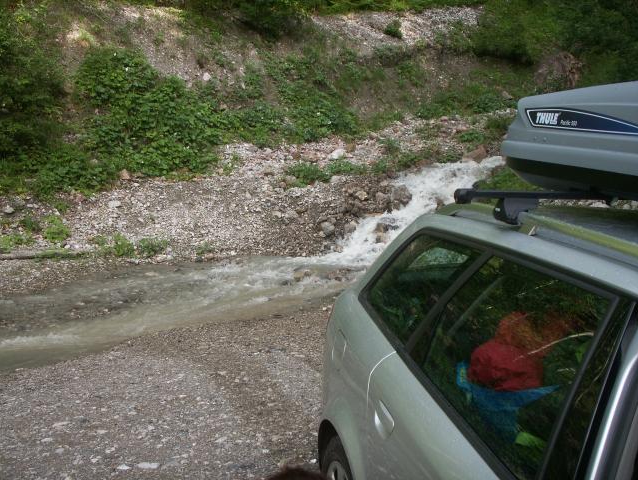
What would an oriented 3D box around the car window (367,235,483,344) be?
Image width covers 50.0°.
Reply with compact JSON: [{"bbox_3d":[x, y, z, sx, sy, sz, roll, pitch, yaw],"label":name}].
[{"bbox_3d":[0.329,0.141,2.361,0.050,0.376,0.822,23,5,-12],"label":"car window"}]

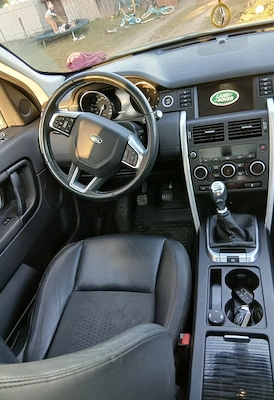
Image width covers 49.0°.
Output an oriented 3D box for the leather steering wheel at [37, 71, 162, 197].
[{"bbox_3d":[-0.113,-0.186,0.920,0.377,0.377,0.090,25,21,8],"label":"leather steering wheel"}]

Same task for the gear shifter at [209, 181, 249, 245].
[{"bbox_3d":[0.262,0.027,0.837,0.115,0.155,0.105,-2,40,15],"label":"gear shifter"}]

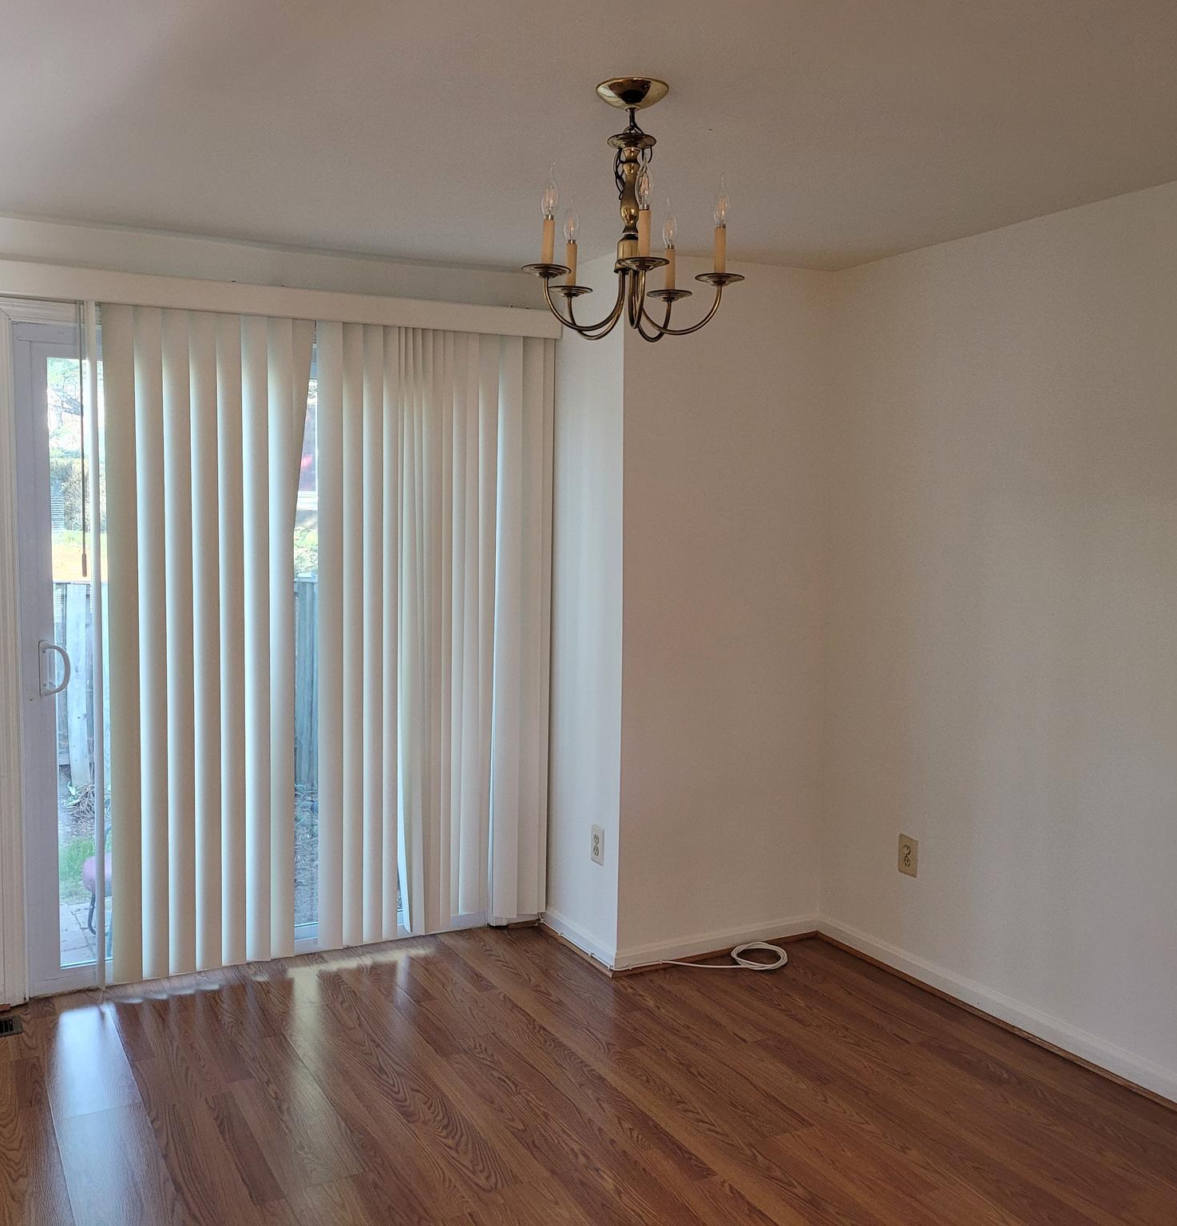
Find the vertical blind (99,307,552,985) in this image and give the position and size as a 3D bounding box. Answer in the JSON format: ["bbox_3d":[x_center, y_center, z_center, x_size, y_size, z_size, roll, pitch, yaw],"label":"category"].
[{"bbox_3d":[-0.791,0.087,3.989,1.455,2.057,0.090,-2,5,-28],"label":"vertical blind"}]

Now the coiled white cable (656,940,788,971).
[{"bbox_3d":[0.478,1.150,4.089,0.432,0.029,0.204,-2,5,-28],"label":"coiled white cable"}]

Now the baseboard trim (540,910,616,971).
[{"bbox_3d":[-0.046,1.113,4.197,0.029,0.076,0.577,-2,5,-28],"label":"baseboard trim"}]

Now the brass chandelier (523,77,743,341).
[{"bbox_3d":[0.084,-0.790,2.419,0.437,0.471,0.437,1,5,0],"label":"brass chandelier"}]

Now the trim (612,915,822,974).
[{"bbox_3d":[0.456,1.120,4.154,0.856,0.078,0.029,-2,5,-28],"label":"trim"}]

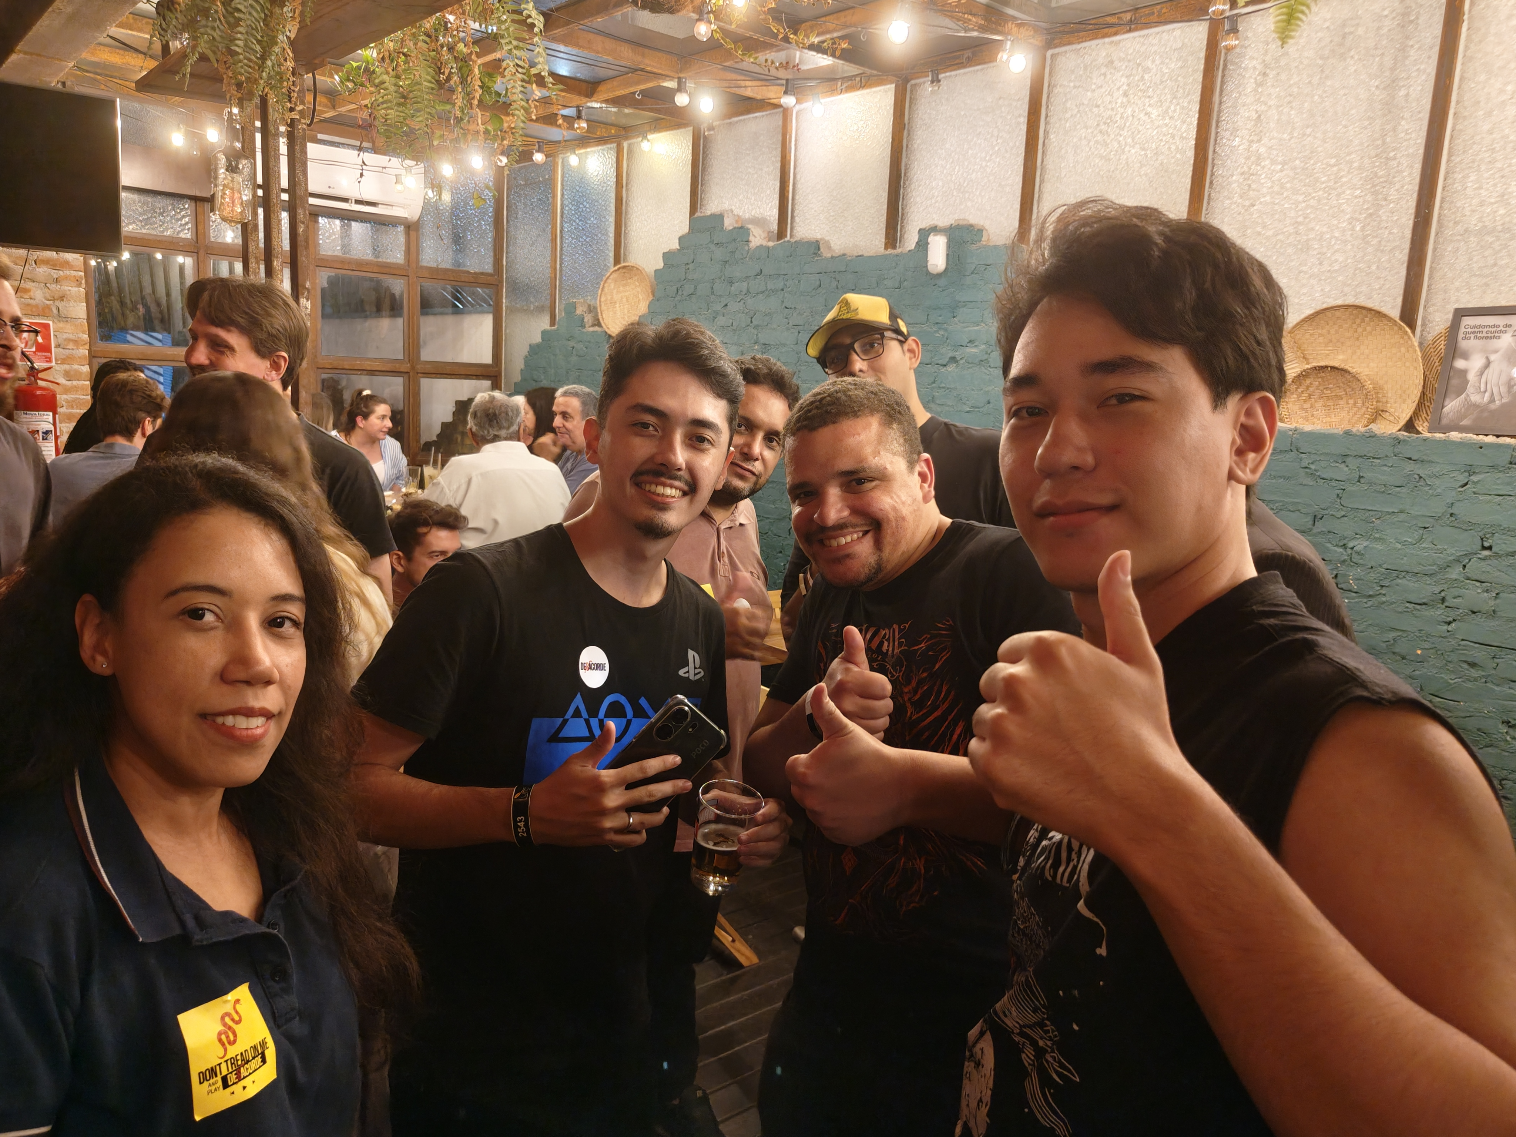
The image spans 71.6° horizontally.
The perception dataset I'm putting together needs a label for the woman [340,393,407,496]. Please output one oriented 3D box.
[{"bbox_3d":[-1.760,-0.184,4.850,0.460,1.240,0.660,-5,13,-38],"label":"woman"}]

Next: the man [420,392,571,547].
[{"bbox_3d":[-0.980,0.001,3.830,0.540,1.280,0.680,-1,11,-22],"label":"man"}]

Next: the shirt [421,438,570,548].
[{"bbox_3d":[-0.930,-0.138,3.710,0.550,0.650,0.370,-1,11,-22],"label":"shirt"}]

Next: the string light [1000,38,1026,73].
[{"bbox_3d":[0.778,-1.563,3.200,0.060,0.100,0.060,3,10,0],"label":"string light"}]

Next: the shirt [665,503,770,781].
[{"bbox_3d":[-0.180,0.120,1.840,0.470,0.670,0.290,-5,13,-38],"label":"shirt"}]

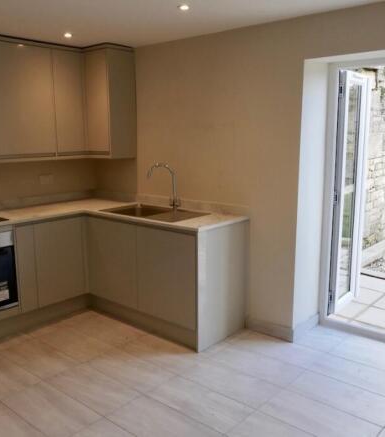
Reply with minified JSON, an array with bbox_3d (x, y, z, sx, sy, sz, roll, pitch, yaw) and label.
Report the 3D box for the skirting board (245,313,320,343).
[{"bbox_3d":[0.759,0.833,3.716,0.409,0.102,0.473,8,12,40],"label":"skirting board"}]

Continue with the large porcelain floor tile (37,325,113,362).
[{"bbox_3d":[-0.878,0.935,3.381,0.598,0.010,0.291,8,13,40],"label":"large porcelain floor tile"}]

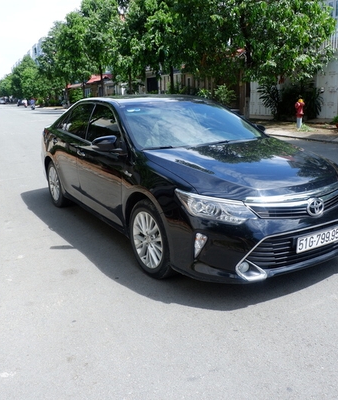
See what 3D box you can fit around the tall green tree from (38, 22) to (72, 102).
[{"bbox_3d":[-15.702,-18.912,55.828,5.200,11.900,5.200,-7,16,-23],"label":"tall green tree"}]

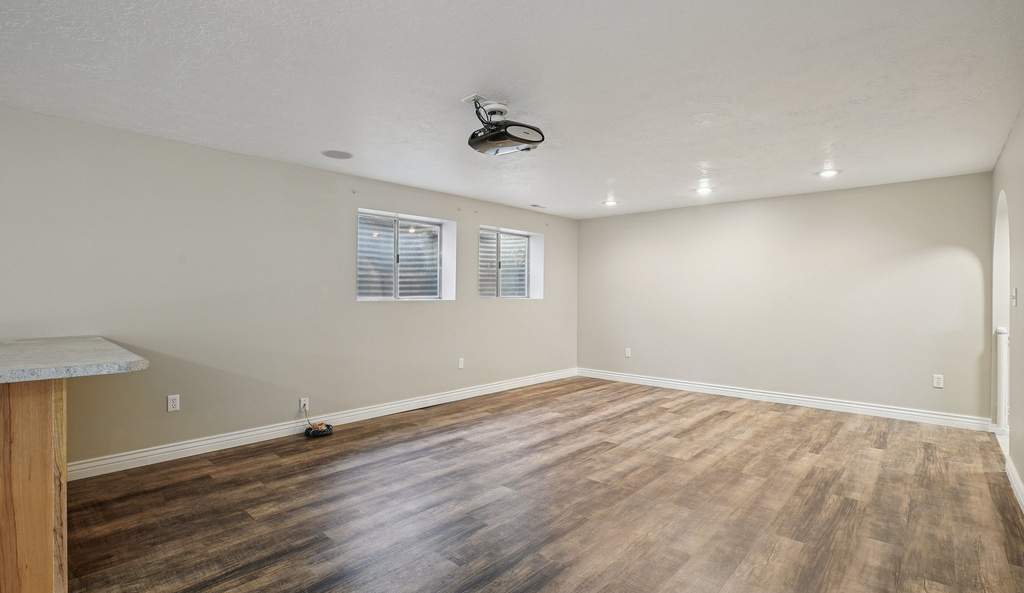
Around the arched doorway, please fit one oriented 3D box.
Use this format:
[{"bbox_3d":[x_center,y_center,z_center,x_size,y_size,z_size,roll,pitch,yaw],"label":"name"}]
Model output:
[{"bbox_3d":[3.985,0.180,3.600,0.150,2.070,1.220,0,0,43],"label":"arched doorway"}]

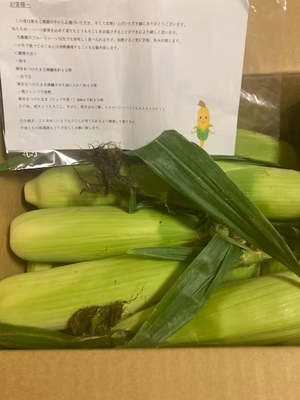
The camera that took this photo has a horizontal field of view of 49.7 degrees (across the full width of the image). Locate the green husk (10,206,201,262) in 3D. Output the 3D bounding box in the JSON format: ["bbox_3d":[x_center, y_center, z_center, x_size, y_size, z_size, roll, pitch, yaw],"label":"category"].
[{"bbox_3d":[-0.051,0.039,0.367,0.215,0.061,0.062,0,55,0],"label":"green husk"}]

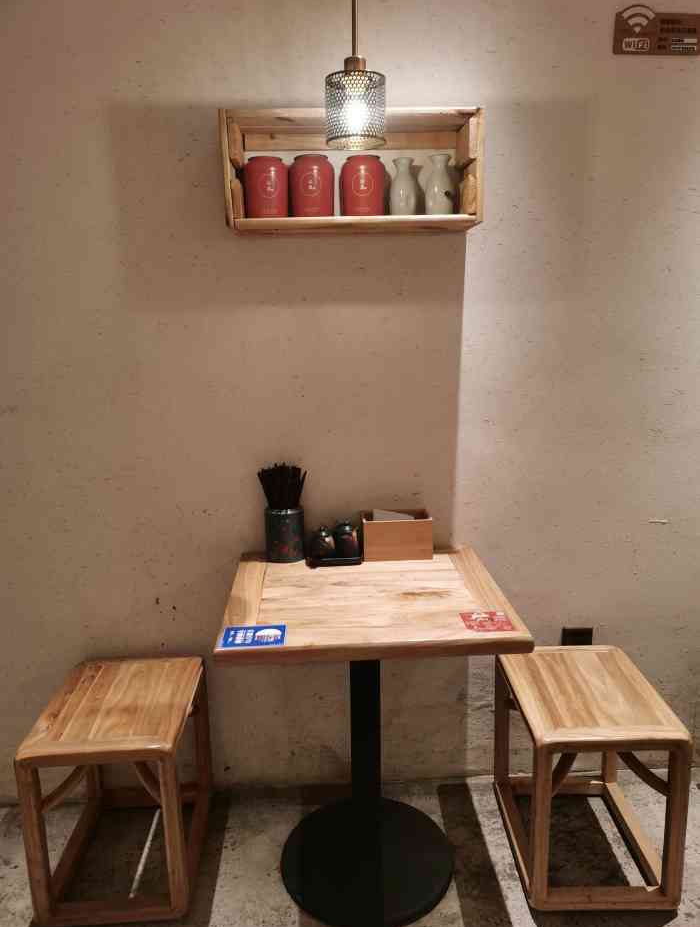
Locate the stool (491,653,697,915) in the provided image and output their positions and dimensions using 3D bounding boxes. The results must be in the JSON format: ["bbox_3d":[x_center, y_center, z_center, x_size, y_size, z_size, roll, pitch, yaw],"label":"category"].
[{"bbox_3d":[0.593,0.783,1.881,0.348,0.436,0.459,-1,11,1],"label":"stool"}]

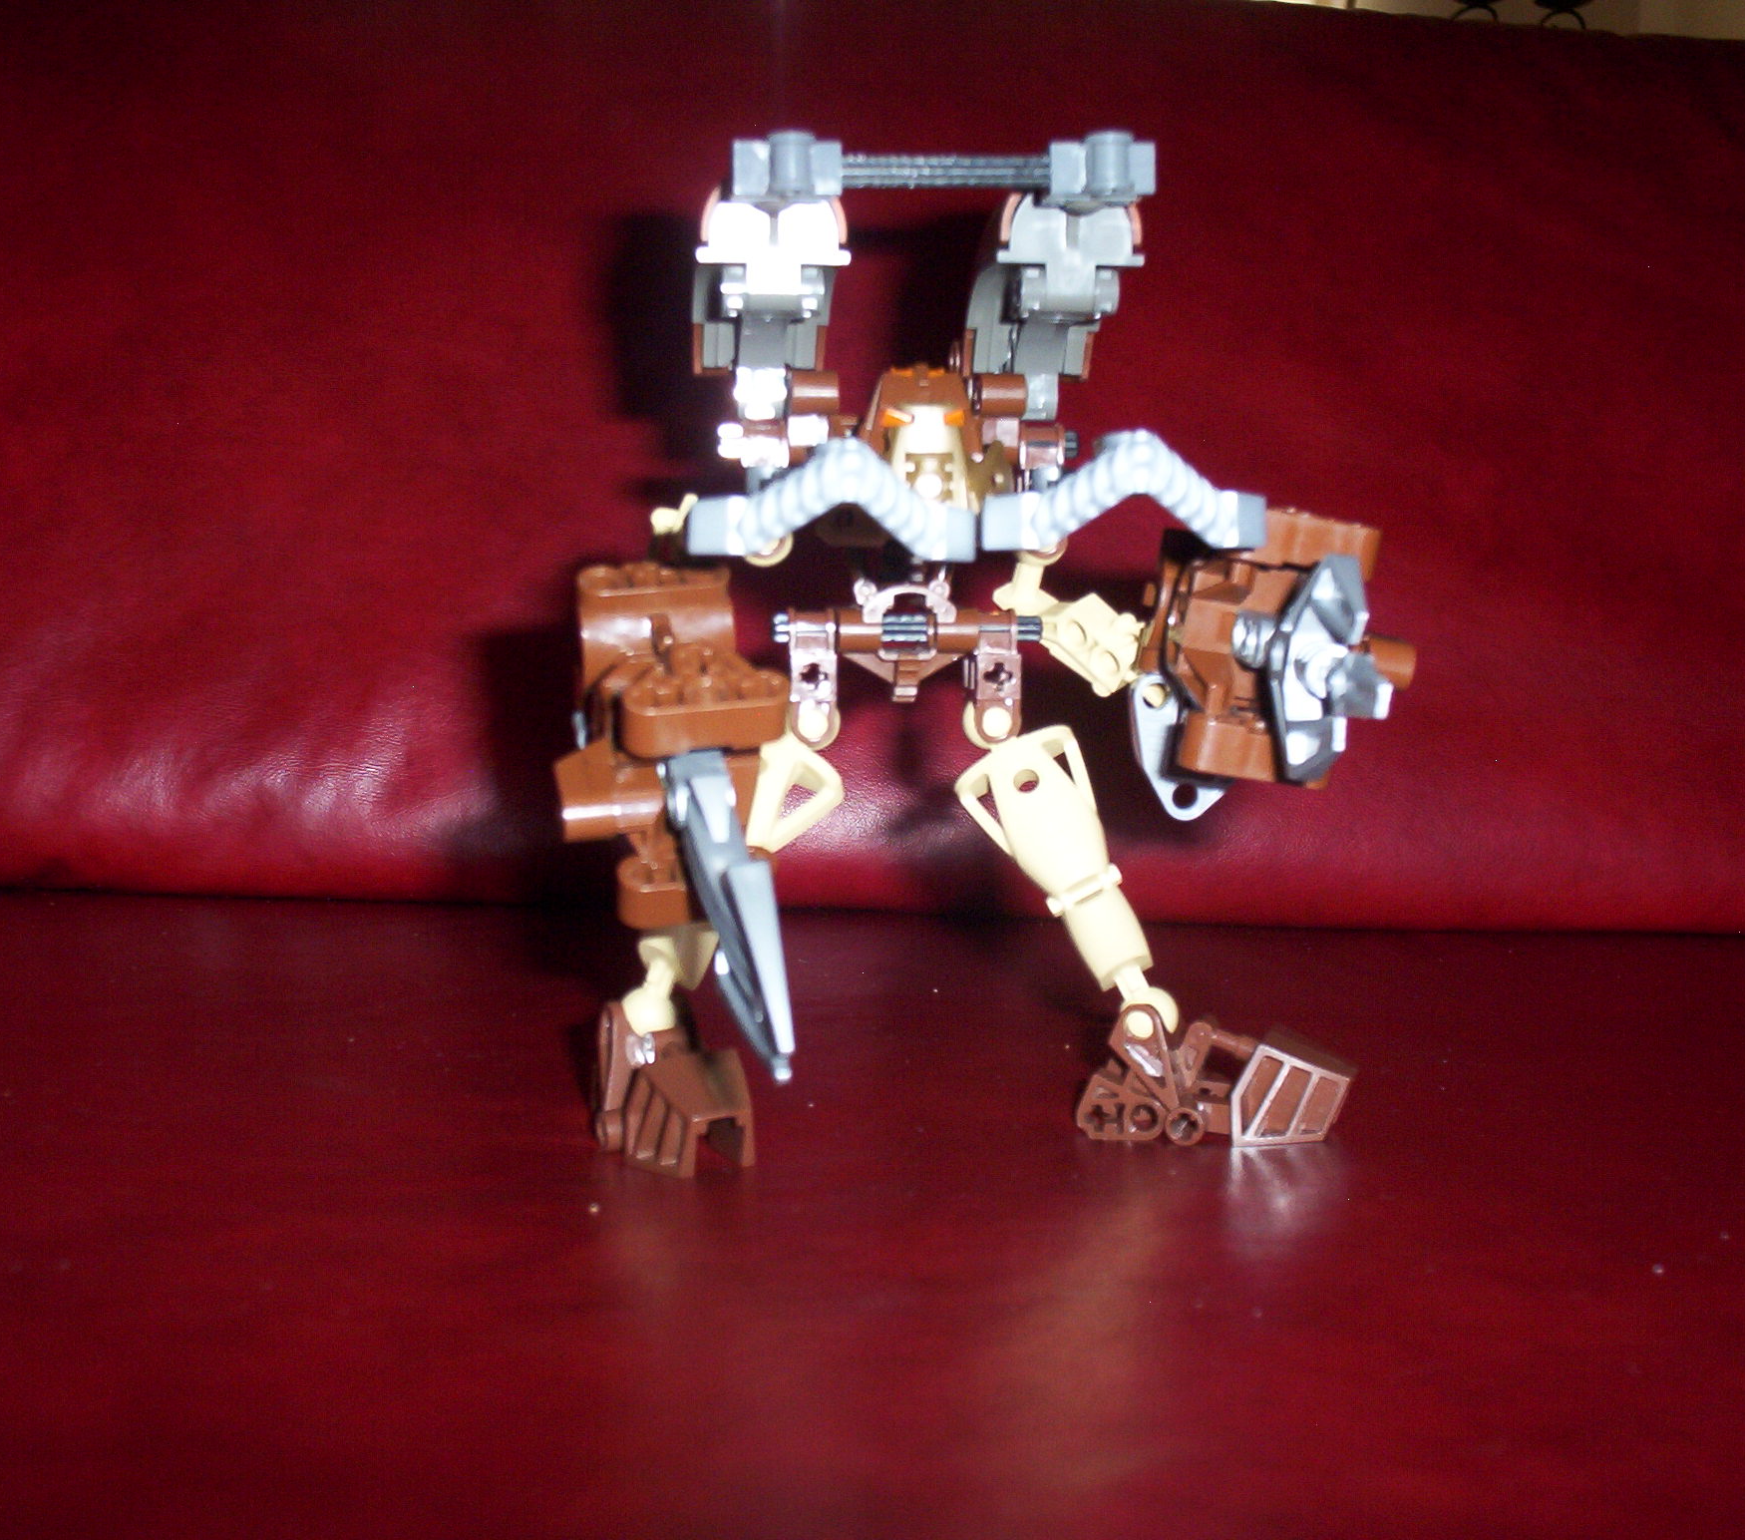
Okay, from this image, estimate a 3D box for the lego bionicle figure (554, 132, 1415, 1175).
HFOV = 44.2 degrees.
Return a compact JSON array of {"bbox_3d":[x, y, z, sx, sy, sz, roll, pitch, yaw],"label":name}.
[{"bbox_3d":[0.018,-0.015,0.340,0.135,0.166,0.107,0,7,-3],"label":"lego bionicle figure"}]

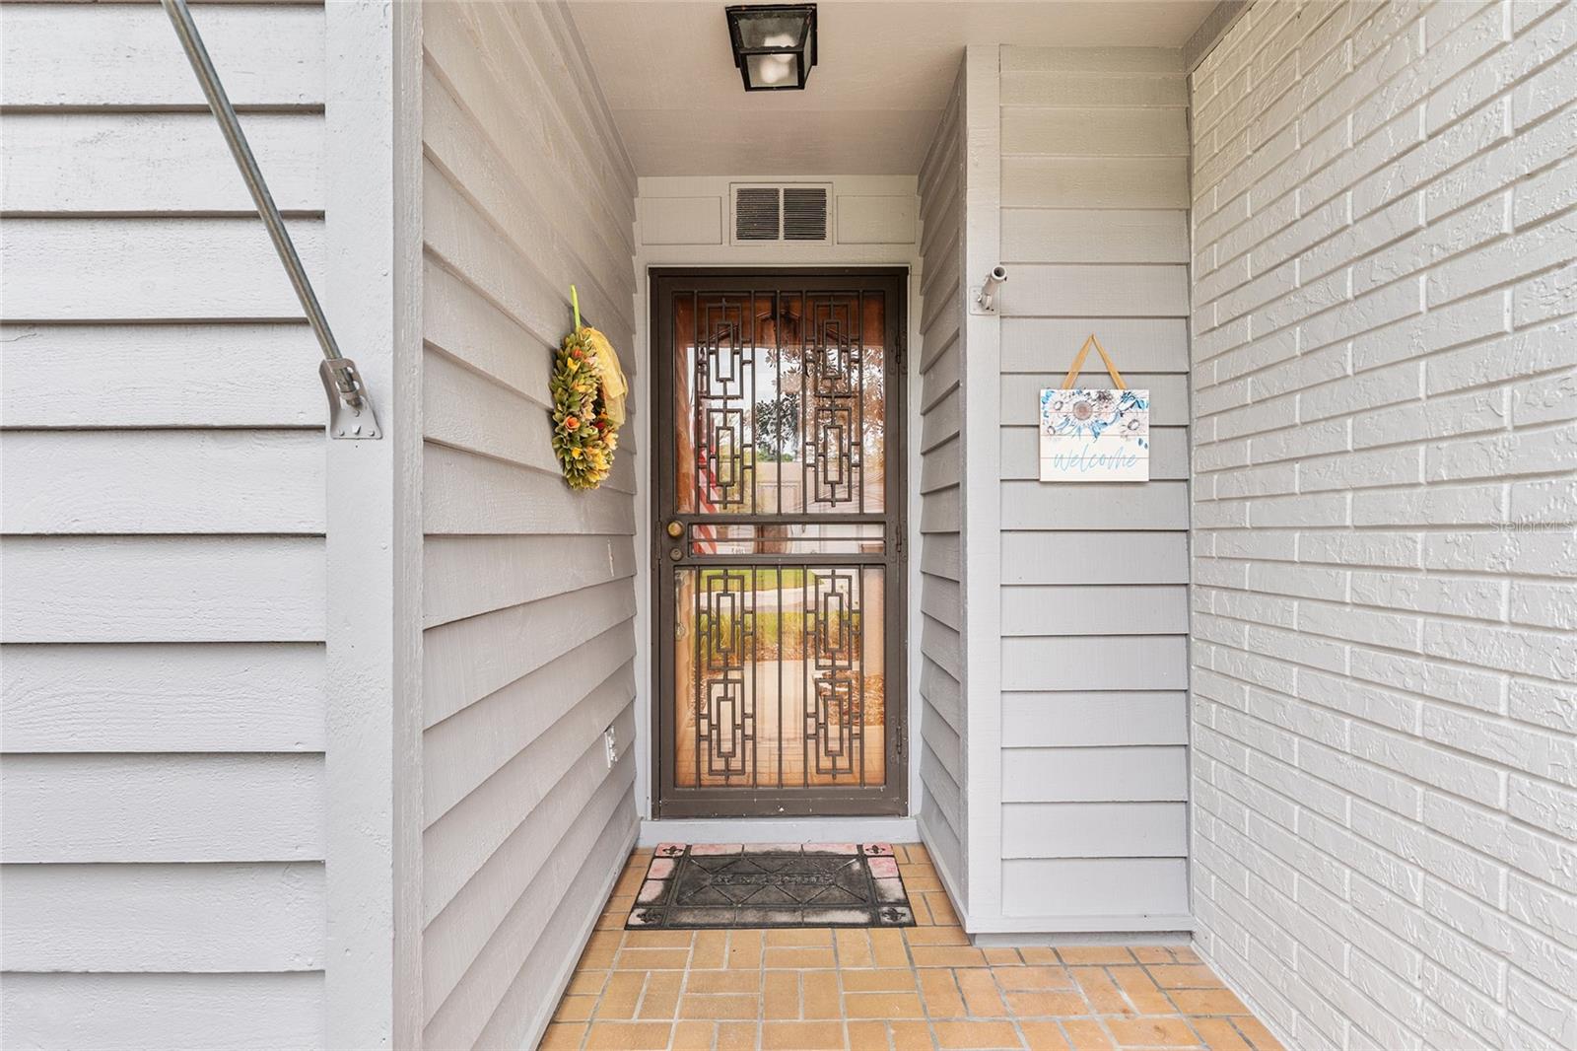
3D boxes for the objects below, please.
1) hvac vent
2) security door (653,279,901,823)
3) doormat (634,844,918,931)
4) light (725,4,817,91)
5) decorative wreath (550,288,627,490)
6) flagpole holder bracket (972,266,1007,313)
[{"bbox_3d":[-0.027,-1.183,2.652,0.376,0.226,0.025,0,-1,0],"label":"hvac vent"},{"bbox_3d":[-0.034,0.070,2.655,0.968,2.070,0.055,0,-1,0],"label":"security door"},{"bbox_3d":[-0.049,1.190,2.345,0.870,0.012,0.540,0,-1,-1],"label":"doormat"},{"bbox_3d":[-0.037,-1.278,1.903,0.233,0.098,0.233,0,-1,3],"label":"light"},{"bbox_3d":[-0.513,-0.361,1.855,0.115,0.530,0.420,0,-1,0],"label":"decorative wreath"},{"bbox_3d":[0.547,-0.635,1.900,0.080,0.090,0.140,0,0,0],"label":"flagpole holder bracket"}]

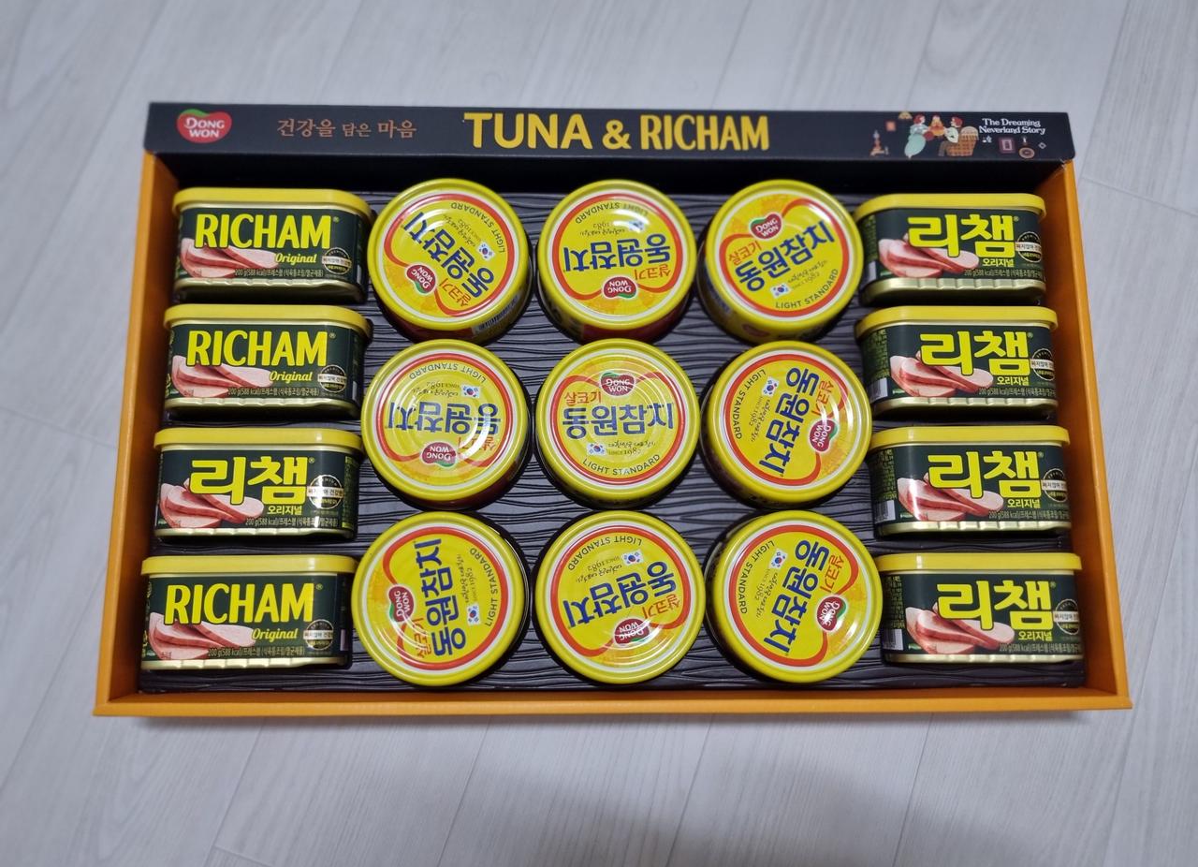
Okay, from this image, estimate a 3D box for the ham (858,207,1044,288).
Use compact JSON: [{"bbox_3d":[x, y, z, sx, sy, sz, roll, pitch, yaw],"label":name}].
[{"bbox_3d":[0.198,-0.099,0.511,0.102,0.056,0.053,0,81,-1],"label":"ham"}]

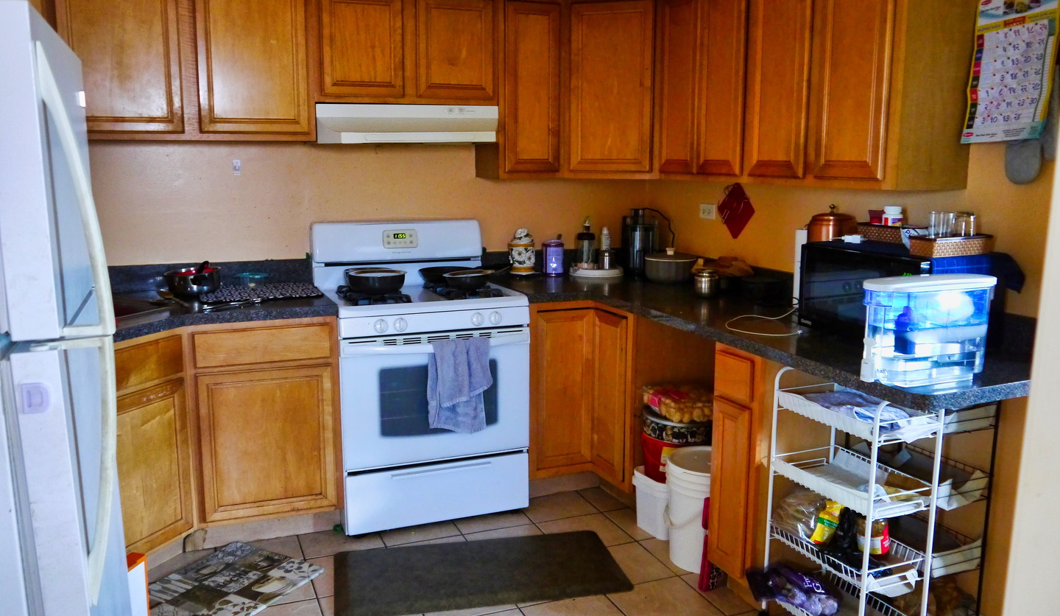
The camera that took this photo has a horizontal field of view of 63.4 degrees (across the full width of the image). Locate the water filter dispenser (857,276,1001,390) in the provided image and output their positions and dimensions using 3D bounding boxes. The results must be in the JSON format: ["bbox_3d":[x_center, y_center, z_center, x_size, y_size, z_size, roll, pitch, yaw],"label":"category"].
[{"bbox_3d":[0.999,0.052,2.176,0.360,0.256,0.145,-3,10,-19],"label":"water filter dispenser"}]

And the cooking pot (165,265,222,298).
[{"bbox_3d":[-1.365,-0.110,3.485,0.213,0.103,0.213,-4,10,-22],"label":"cooking pot"}]

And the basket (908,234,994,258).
[{"bbox_3d":[1.200,-0.179,2.457,0.245,0.057,0.120,-4,10,-22],"label":"basket"}]

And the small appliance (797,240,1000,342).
[{"bbox_3d":[1.147,-0.043,2.675,0.335,0.282,0.500,-4,10,-25],"label":"small appliance"}]

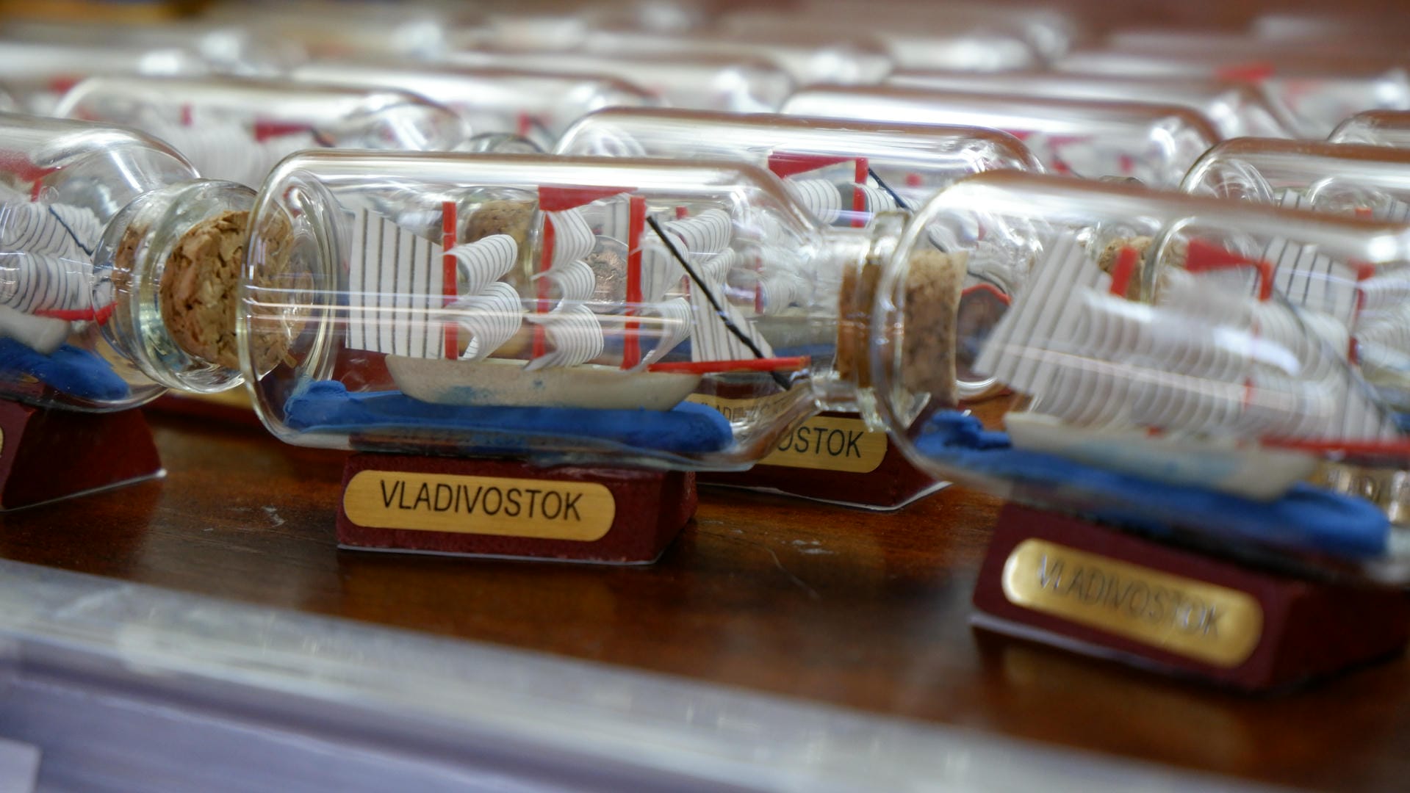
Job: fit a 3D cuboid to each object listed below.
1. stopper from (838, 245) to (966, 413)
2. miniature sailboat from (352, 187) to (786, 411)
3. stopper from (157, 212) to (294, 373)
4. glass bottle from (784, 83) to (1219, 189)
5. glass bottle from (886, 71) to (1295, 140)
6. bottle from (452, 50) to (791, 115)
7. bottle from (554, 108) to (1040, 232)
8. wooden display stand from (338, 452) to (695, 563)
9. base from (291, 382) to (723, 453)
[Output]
[{"bbox_3d":[0.030,-0.011,0.378,0.017,0.024,0.024,2,13,11],"label":"stopper"},{"bbox_3d":[-0.019,-0.015,0.387,0.068,0.034,0.018,2,13,11],"label":"miniature sailboat"},{"bbox_3d":[-0.078,-0.017,0.388,0.024,0.024,0.018,-12,17,-43],"label":"stopper"},{"bbox_3d":[0.062,-0.032,0.473,0.099,0.047,0.047,5,14,22],"label":"glass bottle"},{"bbox_3d":[0.080,-0.039,0.501,0.099,0.047,0.047,4,13,17],"label":"glass bottle"},{"bbox_3d":[-0.013,-0.052,0.563,0.099,0.047,0.047,2,13,8],"label":"bottle"},{"bbox_3d":[0.025,-0.025,0.440,0.099,0.047,0.047,4,13,19],"label":"bottle"},{"bbox_3d":[-0.029,0.015,0.400,0.049,0.014,0.030,2,13,12],"label":"wooden display stand"},{"bbox_3d":[-0.030,0.004,0.394,0.068,0.009,0.032,2,13,11],"label":"base"}]

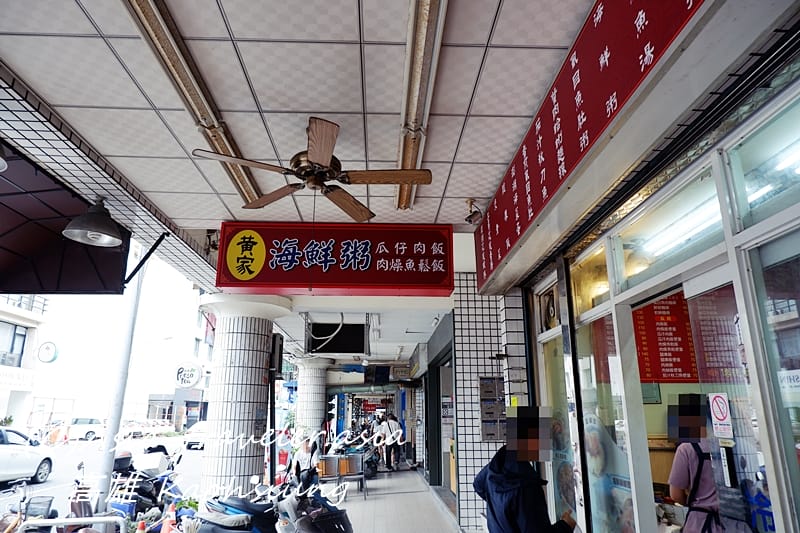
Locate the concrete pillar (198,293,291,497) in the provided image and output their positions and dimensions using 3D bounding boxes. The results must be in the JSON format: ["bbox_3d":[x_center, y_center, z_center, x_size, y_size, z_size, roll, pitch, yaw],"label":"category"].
[{"bbox_3d":[-2.307,2.028,7.290,1.330,3.060,1.330,0,-16,-2],"label":"concrete pillar"}]

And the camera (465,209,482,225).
[{"bbox_3d":[0.607,-0.405,4.204,0.125,0.068,0.065,-39,2,-27],"label":"camera"}]

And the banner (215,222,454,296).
[{"bbox_3d":[-0.571,-0.057,4.778,2.114,0.607,0.308,1,-16,-2],"label":"banner"}]

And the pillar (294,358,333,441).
[{"bbox_3d":[-2.619,4.368,15.195,1.320,3.060,1.320,0,-16,-2],"label":"pillar"}]

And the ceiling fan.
[{"bbox_3d":[-0.472,-0.649,3.038,1.330,0.444,1.330,1,-16,-2],"label":"ceiling fan"}]

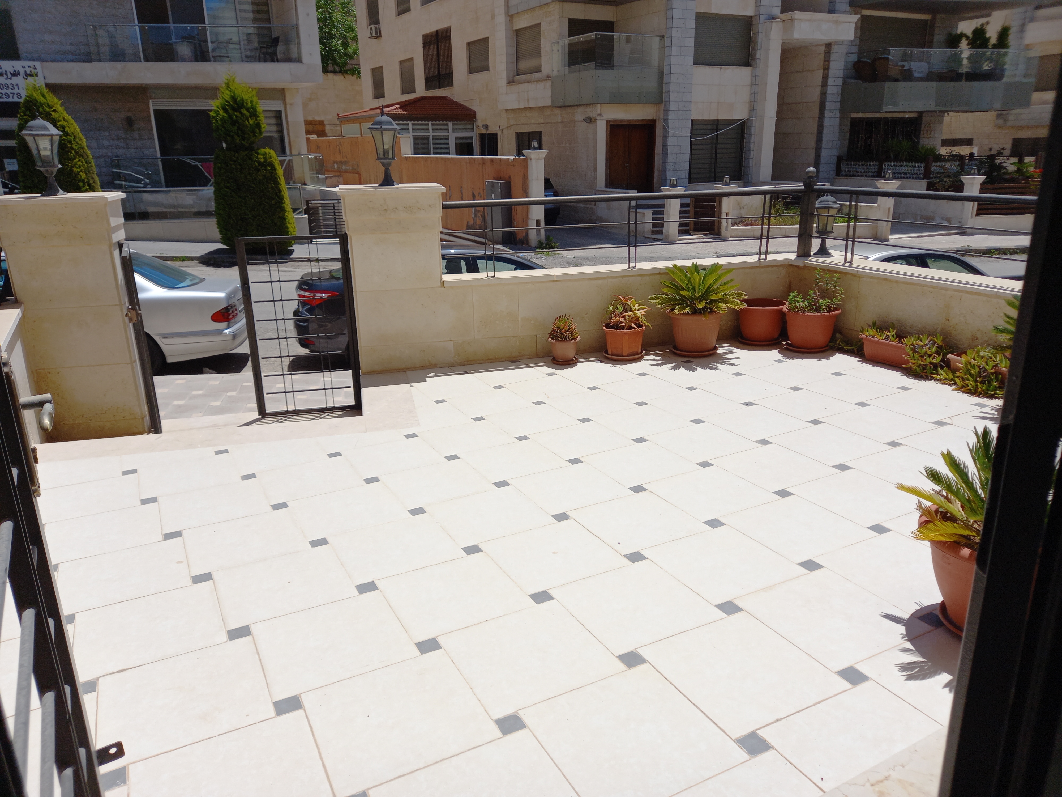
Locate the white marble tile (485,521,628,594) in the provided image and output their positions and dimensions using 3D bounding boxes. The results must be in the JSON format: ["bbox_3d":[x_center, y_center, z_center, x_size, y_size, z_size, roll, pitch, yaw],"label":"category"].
[{"bbox_3d":[0.079,0.617,3.018,0.445,0.020,0.445,-11,19,-26],"label":"white marble tile"}]

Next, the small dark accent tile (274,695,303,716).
[{"bbox_3d":[-0.738,0.940,2.331,0.070,0.015,0.070,-10,19,-25],"label":"small dark accent tile"}]

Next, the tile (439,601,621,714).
[{"bbox_3d":[-0.015,0.808,2.409,0.445,0.020,0.445,-11,19,-26],"label":"tile"}]

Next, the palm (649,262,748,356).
[{"bbox_3d":[1.363,-0.726,6.231,0.801,0.734,0.752,3,19,12],"label":"palm"}]

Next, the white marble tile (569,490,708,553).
[{"bbox_3d":[0.412,0.478,2.981,0.410,0.020,0.410,-11,19,-26],"label":"white marble tile"}]

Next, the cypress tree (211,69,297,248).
[{"bbox_3d":[-6.346,-5.287,17.007,1.750,3.850,1.750,-1,18,0],"label":"cypress tree"}]

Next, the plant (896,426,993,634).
[{"bbox_3d":[1.359,0.351,2.143,0.660,0.660,0.660,11,22,33],"label":"plant"}]

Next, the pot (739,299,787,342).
[{"bbox_3d":[1.855,-0.615,6.174,0.375,0.308,0.375,-1,18,0],"label":"pot"}]

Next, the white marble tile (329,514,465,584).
[{"bbox_3d":[-0.585,0.639,3.290,0.468,0.015,0.468,-10,19,-25],"label":"white marble tile"}]

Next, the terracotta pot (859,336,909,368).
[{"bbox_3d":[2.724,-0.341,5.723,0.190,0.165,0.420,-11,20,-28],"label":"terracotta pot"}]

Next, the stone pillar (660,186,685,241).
[{"bbox_3d":[3.766,-4.866,20.474,0.470,1.445,0.470,-7,19,-16],"label":"stone pillar"}]

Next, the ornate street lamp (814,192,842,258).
[{"bbox_3d":[2.170,-1.306,5.627,0.213,0.483,0.213,6,19,20],"label":"ornate street lamp"}]

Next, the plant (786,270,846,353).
[{"bbox_3d":[2.016,-0.636,5.487,0.420,0.561,0.410,6,19,20],"label":"plant"}]

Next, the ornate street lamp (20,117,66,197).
[{"bbox_3d":[-3.024,-1.531,4.771,0.220,0.510,0.220,-5,18,-12],"label":"ornate street lamp"}]

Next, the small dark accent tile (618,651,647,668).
[{"bbox_3d":[0.305,0.812,2.359,0.065,0.020,0.065,-11,19,-26],"label":"small dark accent tile"}]

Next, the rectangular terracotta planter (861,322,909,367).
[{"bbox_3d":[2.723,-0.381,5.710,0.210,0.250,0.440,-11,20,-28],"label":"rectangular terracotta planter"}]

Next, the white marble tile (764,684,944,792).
[{"bbox_3d":[0.899,0.938,2.155,0.468,0.015,0.245,-10,19,-25],"label":"white marble tile"}]

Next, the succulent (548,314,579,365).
[{"bbox_3d":[0.271,-0.476,6.058,0.240,0.375,0.240,-5,18,-12],"label":"succulent"}]

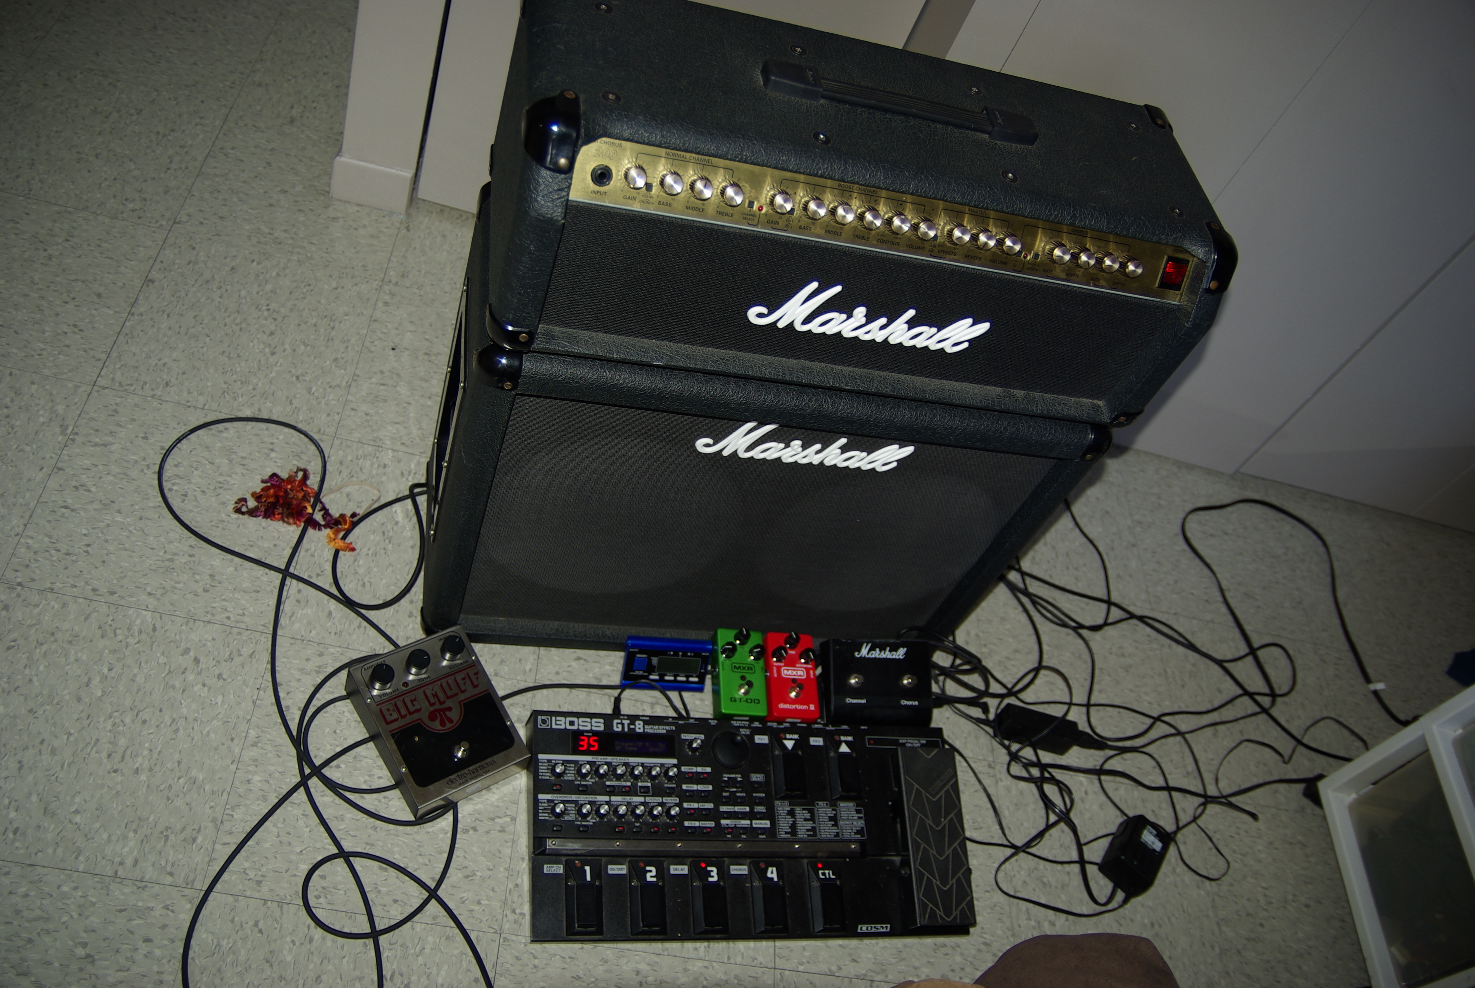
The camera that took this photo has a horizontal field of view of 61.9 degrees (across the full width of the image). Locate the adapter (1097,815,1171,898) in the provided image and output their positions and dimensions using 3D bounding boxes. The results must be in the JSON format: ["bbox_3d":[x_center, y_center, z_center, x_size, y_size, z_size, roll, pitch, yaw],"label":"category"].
[{"bbox_3d":[0.505,0.459,1.563,0.048,0.052,0.071,39,50,11],"label":"adapter"}]

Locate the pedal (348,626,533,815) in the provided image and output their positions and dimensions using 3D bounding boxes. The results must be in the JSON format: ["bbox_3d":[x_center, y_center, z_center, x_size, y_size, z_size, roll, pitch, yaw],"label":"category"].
[{"bbox_3d":[-0.336,0.254,1.387,0.137,0.064,0.175,-21,63,-33],"label":"pedal"}]

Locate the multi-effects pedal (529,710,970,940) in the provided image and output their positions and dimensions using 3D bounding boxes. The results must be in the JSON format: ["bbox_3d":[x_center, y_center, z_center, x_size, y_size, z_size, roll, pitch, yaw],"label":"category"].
[{"bbox_3d":[0.025,0.376,1.418,0.515,0.085,0.253,6,52,-17],"label":"multi-effects pedal"}]

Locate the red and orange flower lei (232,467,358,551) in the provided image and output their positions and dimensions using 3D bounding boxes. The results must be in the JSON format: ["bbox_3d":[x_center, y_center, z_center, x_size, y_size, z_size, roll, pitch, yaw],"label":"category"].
[{"bbox_3d":[-0.530,0.011,1.525,0.150,0.030,0.088,21,49,-4],"label":"red and orange flower lei"}]

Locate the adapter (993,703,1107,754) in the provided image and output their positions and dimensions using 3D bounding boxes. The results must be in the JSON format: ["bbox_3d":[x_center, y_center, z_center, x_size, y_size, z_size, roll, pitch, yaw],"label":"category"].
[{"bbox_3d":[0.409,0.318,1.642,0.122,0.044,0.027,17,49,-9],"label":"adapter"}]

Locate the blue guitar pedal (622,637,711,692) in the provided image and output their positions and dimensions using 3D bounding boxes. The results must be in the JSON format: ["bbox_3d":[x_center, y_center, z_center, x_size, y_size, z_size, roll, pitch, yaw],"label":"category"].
[{"bbox_3d":[-0.089,0.210,1.524,0.104,0.022,0.065,5,87,-18],"label":"blue guitar pedal"}]

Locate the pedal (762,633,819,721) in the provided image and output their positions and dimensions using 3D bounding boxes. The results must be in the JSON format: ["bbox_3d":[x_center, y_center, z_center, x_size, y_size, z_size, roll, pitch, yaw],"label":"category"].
[{"bbox_3d":[0.069,0.233,1.568,0.062,0.052,0.115,7,54,-16],"label":"pedal"}]

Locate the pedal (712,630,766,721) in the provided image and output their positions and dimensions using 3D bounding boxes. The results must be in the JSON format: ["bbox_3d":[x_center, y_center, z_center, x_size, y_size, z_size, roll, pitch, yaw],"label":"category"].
[{"bbox_3d":[0.005,0.226,1.550,0.062,0.052,0.115,7,54,-16],"label":"pedal"}]

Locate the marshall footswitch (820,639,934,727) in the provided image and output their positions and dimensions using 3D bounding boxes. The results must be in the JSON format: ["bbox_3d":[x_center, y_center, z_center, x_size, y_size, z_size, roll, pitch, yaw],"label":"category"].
[{"bbox_3d":[0.188,0.244,1.610,0.145,0.050,0.124,6,52,-17],"label":"marshall footswitch"}]

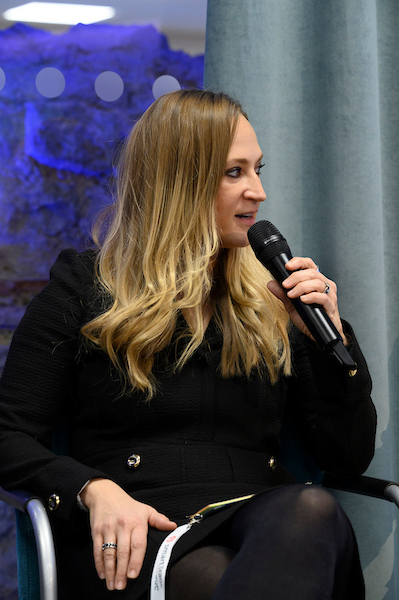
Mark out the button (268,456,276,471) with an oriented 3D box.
[{"bbox_3d":[0.108,0.243,2.840,0.009,0.021,0.021,-6,-1,33],"label":"button"}]

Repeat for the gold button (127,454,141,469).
[{"bbox_3d":[-0.095,0.234,2.770,0.021,0.021,0.009,1,-6,13],"label":"gold button"}]

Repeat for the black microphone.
[{"bbox_3d":[0.152,-0.003,2.820,0.049,0.262,0.049,-33,-15,0],"label":"black microphone"}]

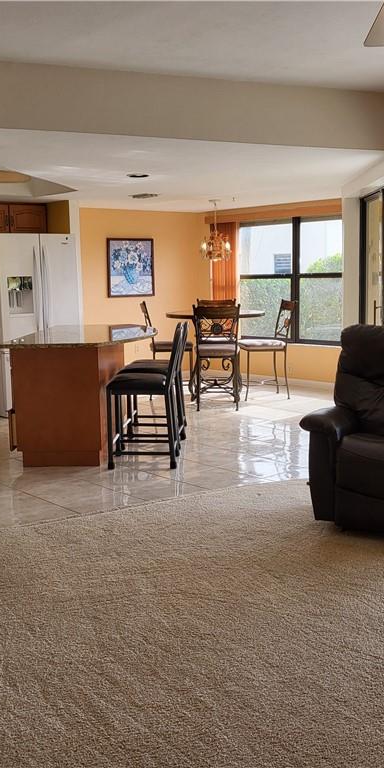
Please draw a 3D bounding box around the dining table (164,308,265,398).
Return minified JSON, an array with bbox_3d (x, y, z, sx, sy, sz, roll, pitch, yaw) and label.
[{"bbox_3d":[0.283,-0.325,8.738,1.130,0.930,1.130,-1,8,0],"label":"dining table"}]

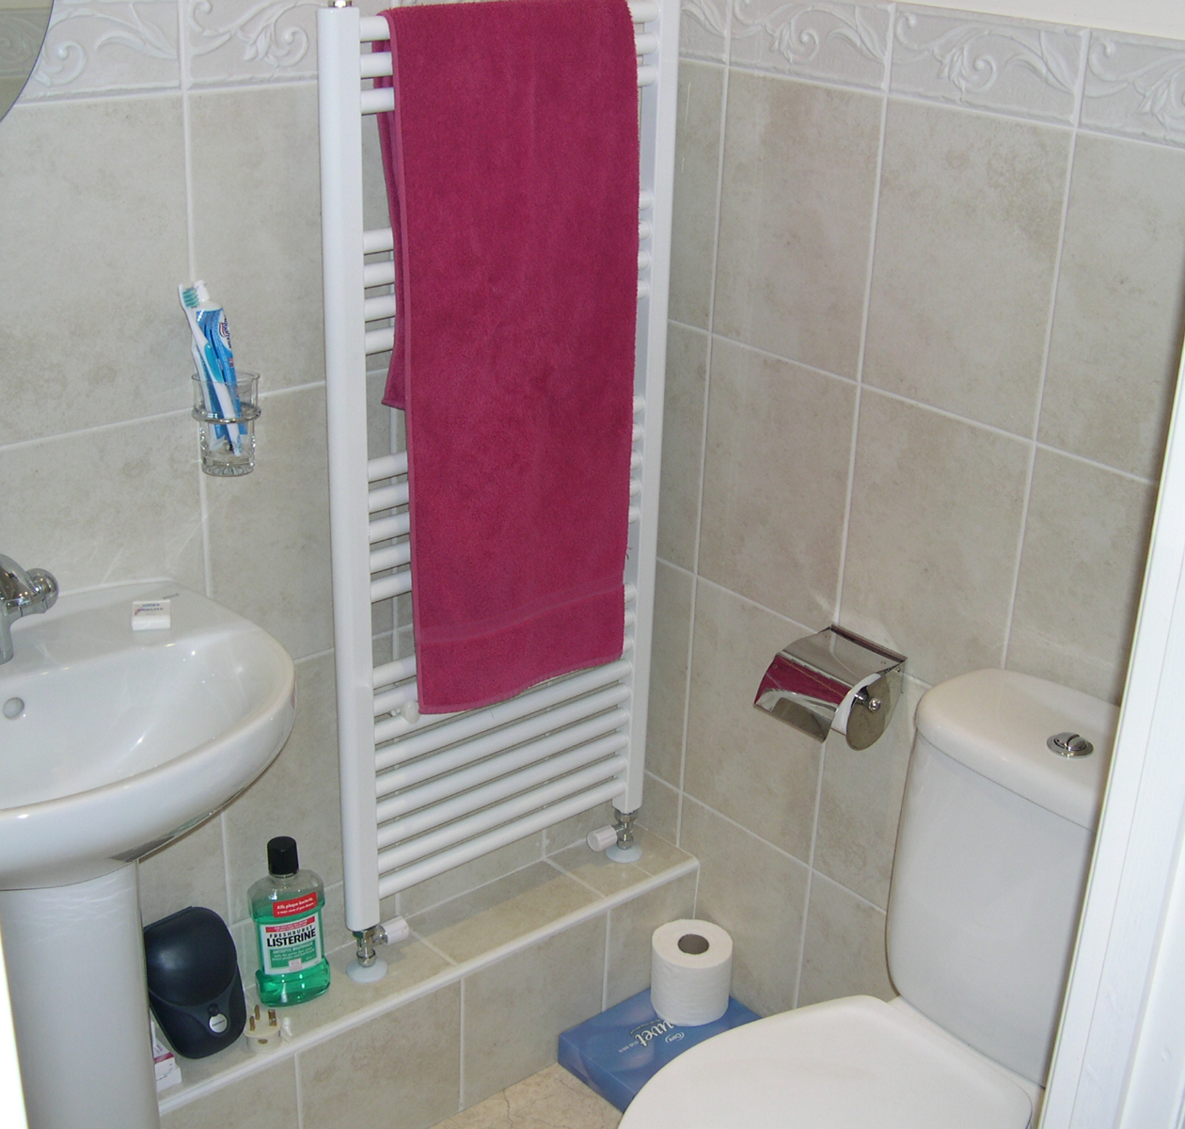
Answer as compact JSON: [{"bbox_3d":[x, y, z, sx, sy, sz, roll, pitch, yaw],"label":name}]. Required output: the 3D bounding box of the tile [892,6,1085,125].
[{"bbox_3d":[0.416,-0.530,1.751,0.011,0.099,0.250,-17,29,-37],"label":"tile"}]

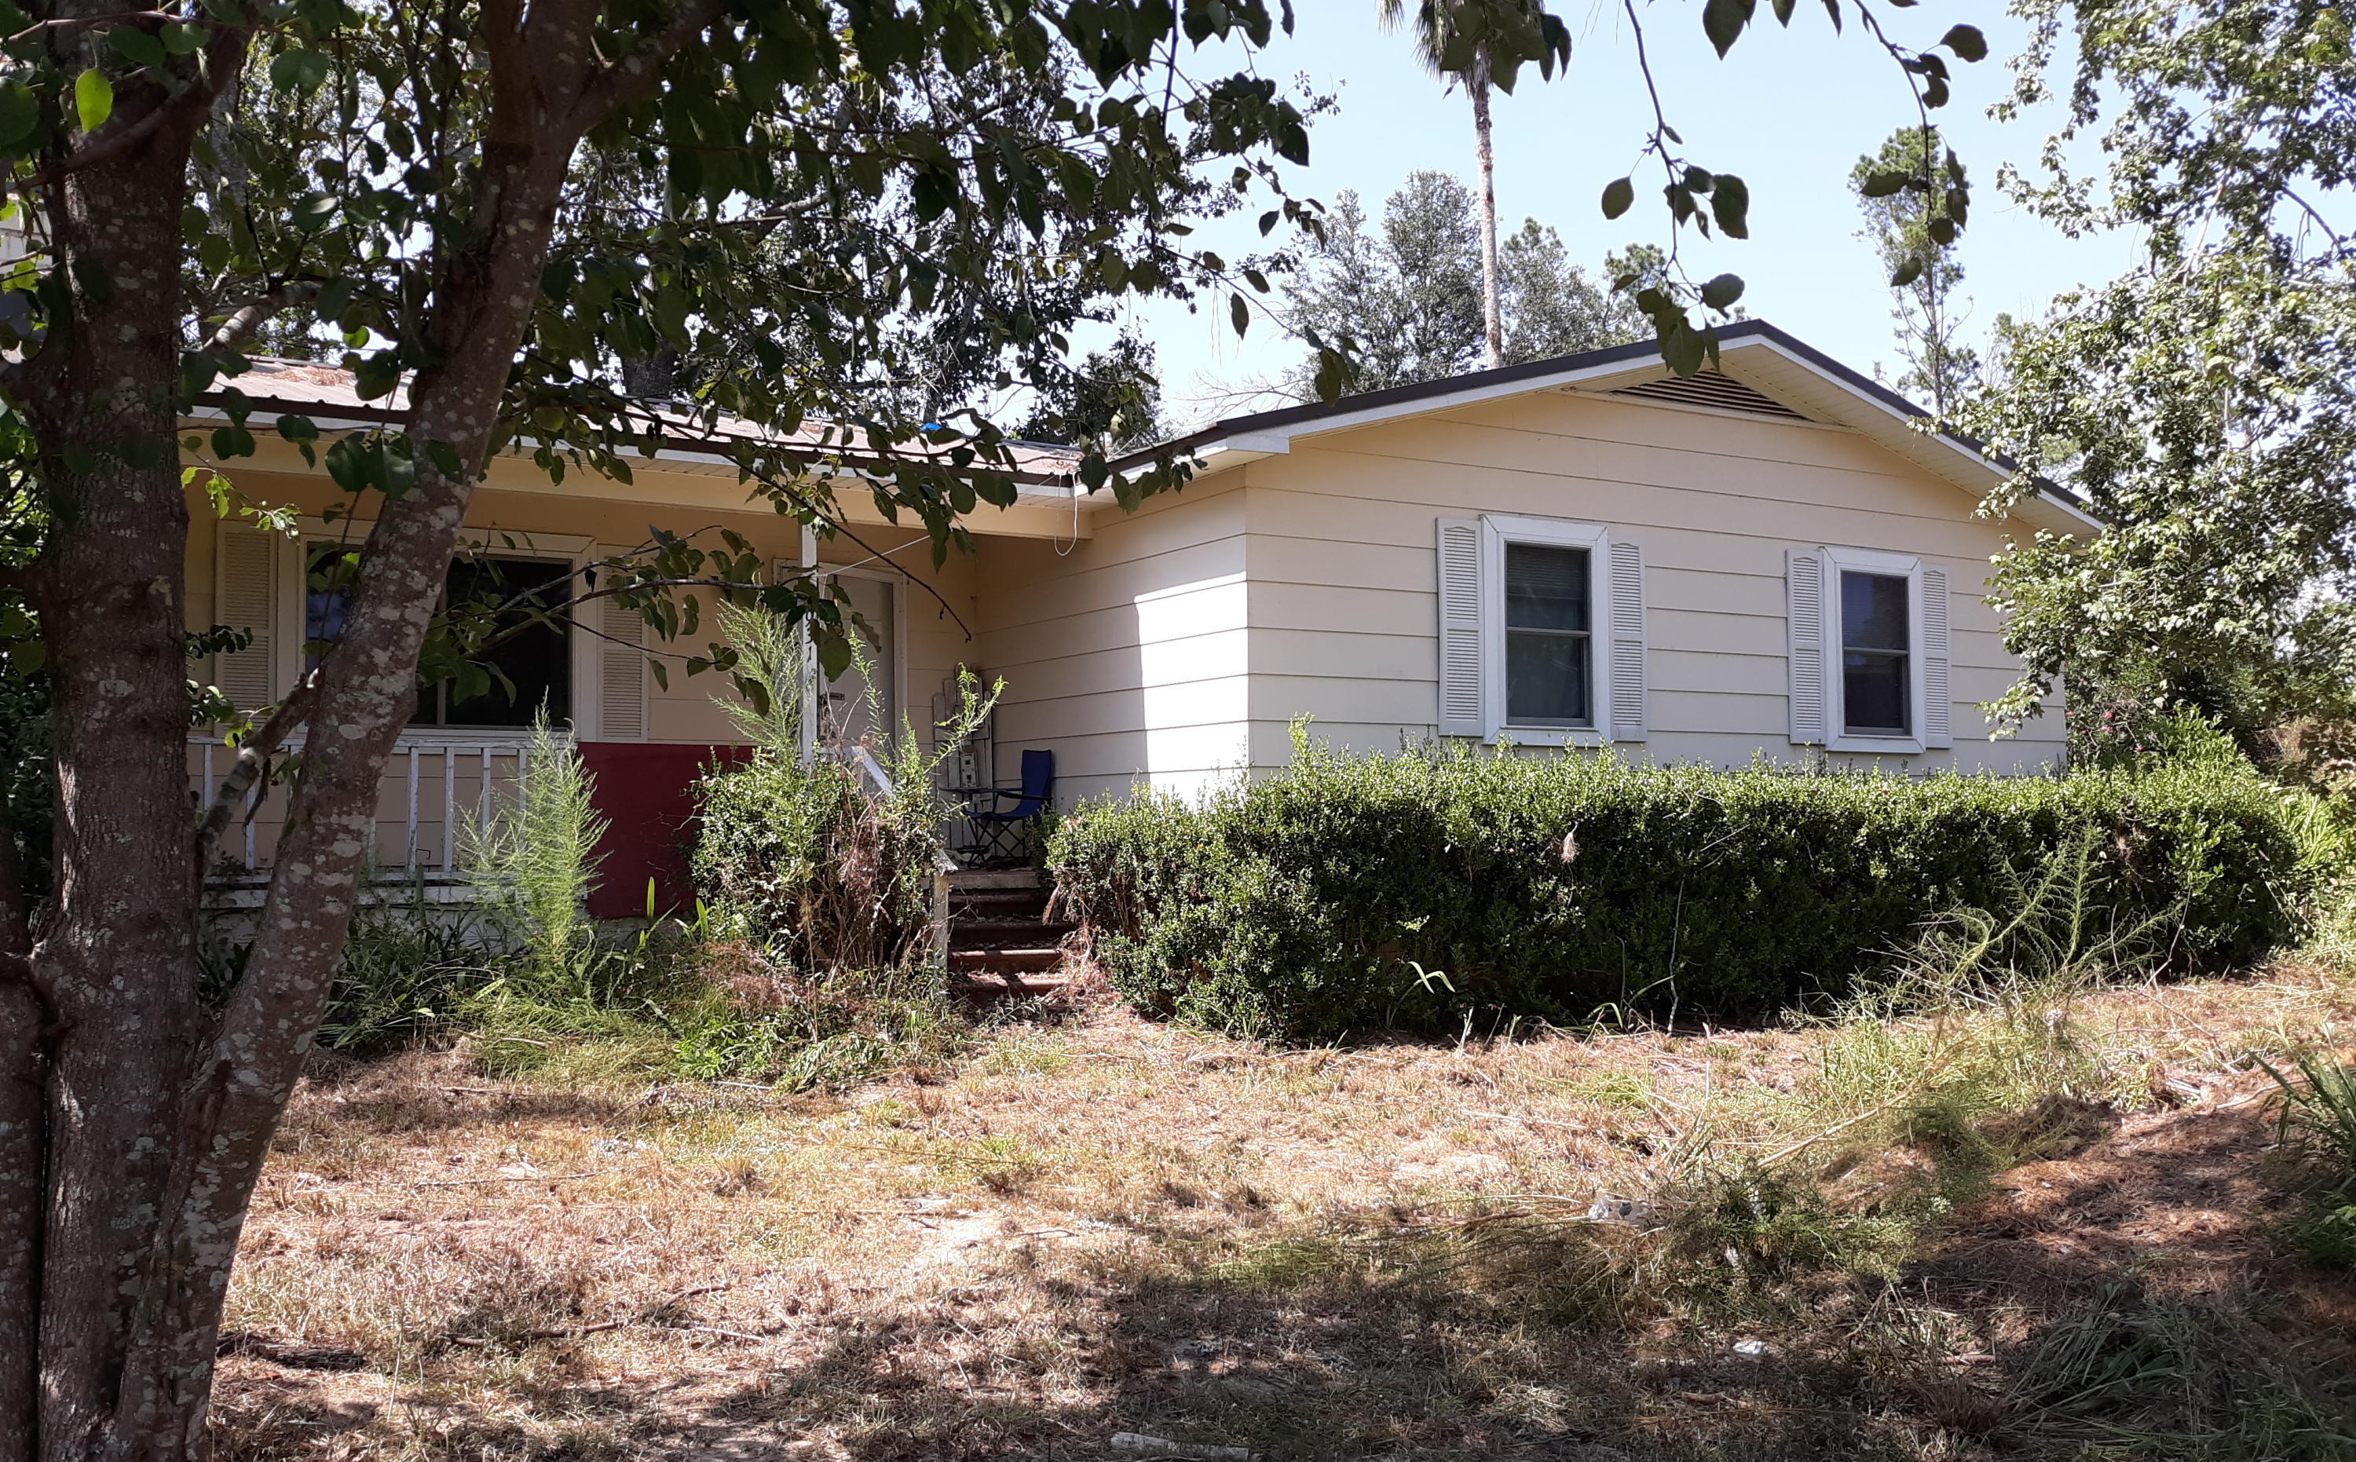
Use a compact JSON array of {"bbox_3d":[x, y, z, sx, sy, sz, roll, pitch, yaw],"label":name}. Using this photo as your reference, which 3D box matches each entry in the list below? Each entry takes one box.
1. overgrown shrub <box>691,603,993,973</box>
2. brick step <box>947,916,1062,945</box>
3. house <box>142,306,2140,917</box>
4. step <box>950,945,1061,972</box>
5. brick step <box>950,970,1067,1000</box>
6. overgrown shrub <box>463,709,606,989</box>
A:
[{"bbox_3d":[-1.951,0.333,10.948,1.650,2.080,1.400,0,-3,-10],"label":"overgrown shrub"},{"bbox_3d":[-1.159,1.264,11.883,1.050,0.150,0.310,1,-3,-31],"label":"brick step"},{"bbox_3d":[-1.080,-0.555,15.950,14.100,4.150,10.500,1,-3,-31],"label":"house"},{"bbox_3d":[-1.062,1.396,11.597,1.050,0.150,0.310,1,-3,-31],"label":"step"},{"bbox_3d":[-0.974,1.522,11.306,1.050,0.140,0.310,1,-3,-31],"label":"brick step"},{"bbox_3d":[-3.474,0.629,10.262,0.760,1.470,0.720,1,-3,-19],"label":"overgrown shrub"}]

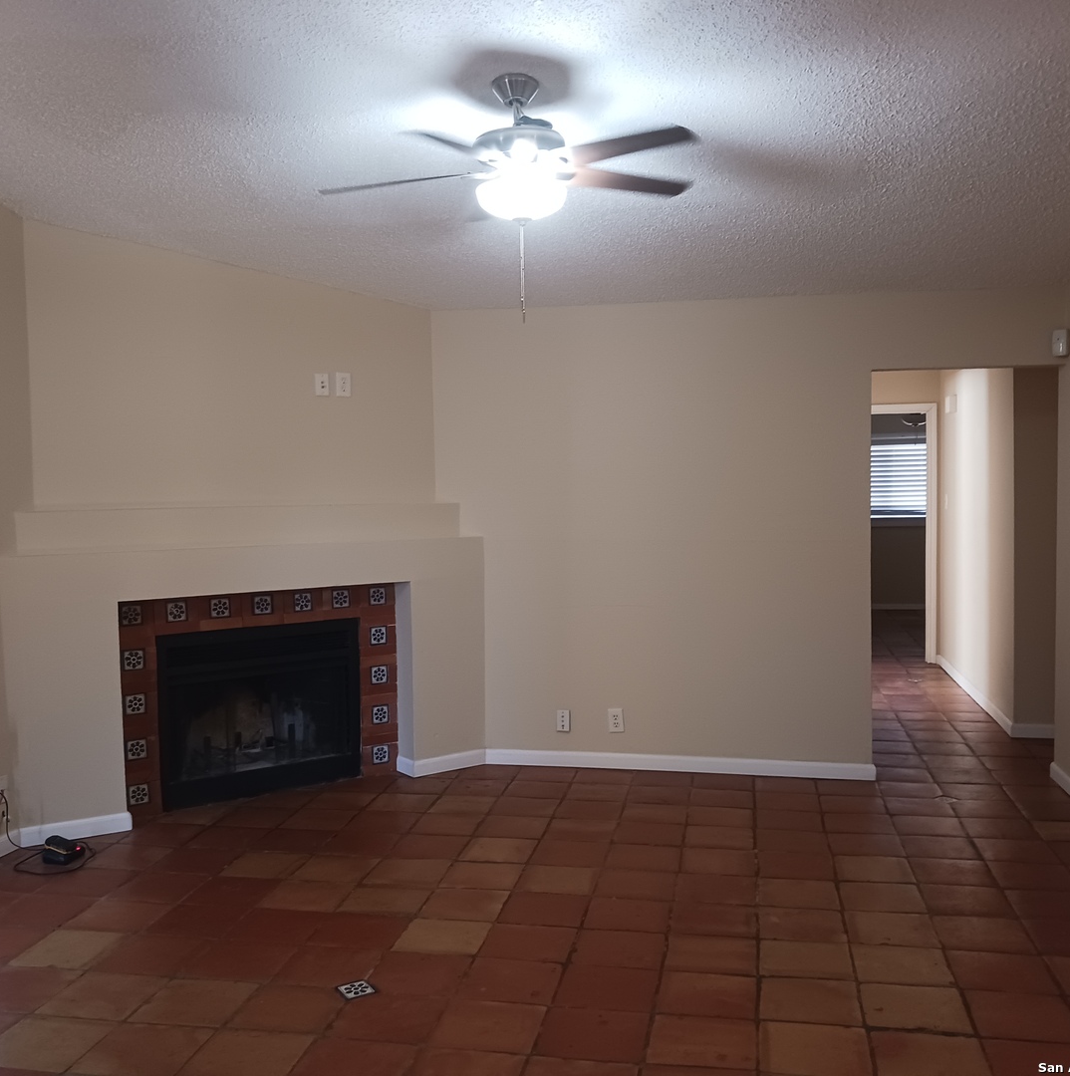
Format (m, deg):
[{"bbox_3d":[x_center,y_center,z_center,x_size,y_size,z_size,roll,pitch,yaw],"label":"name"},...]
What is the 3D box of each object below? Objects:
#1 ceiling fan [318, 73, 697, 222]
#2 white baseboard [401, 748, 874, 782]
[{"bbox_3d":[-0.086,-1.267,3.646,1.280,0.465,1.280,0,3,11],"label":"ceiling fan"},{"bbox_3d":[0.493,1.201,5.808,2.478,0.085,0.314,0,3,11],"label":"white baseboard"}]

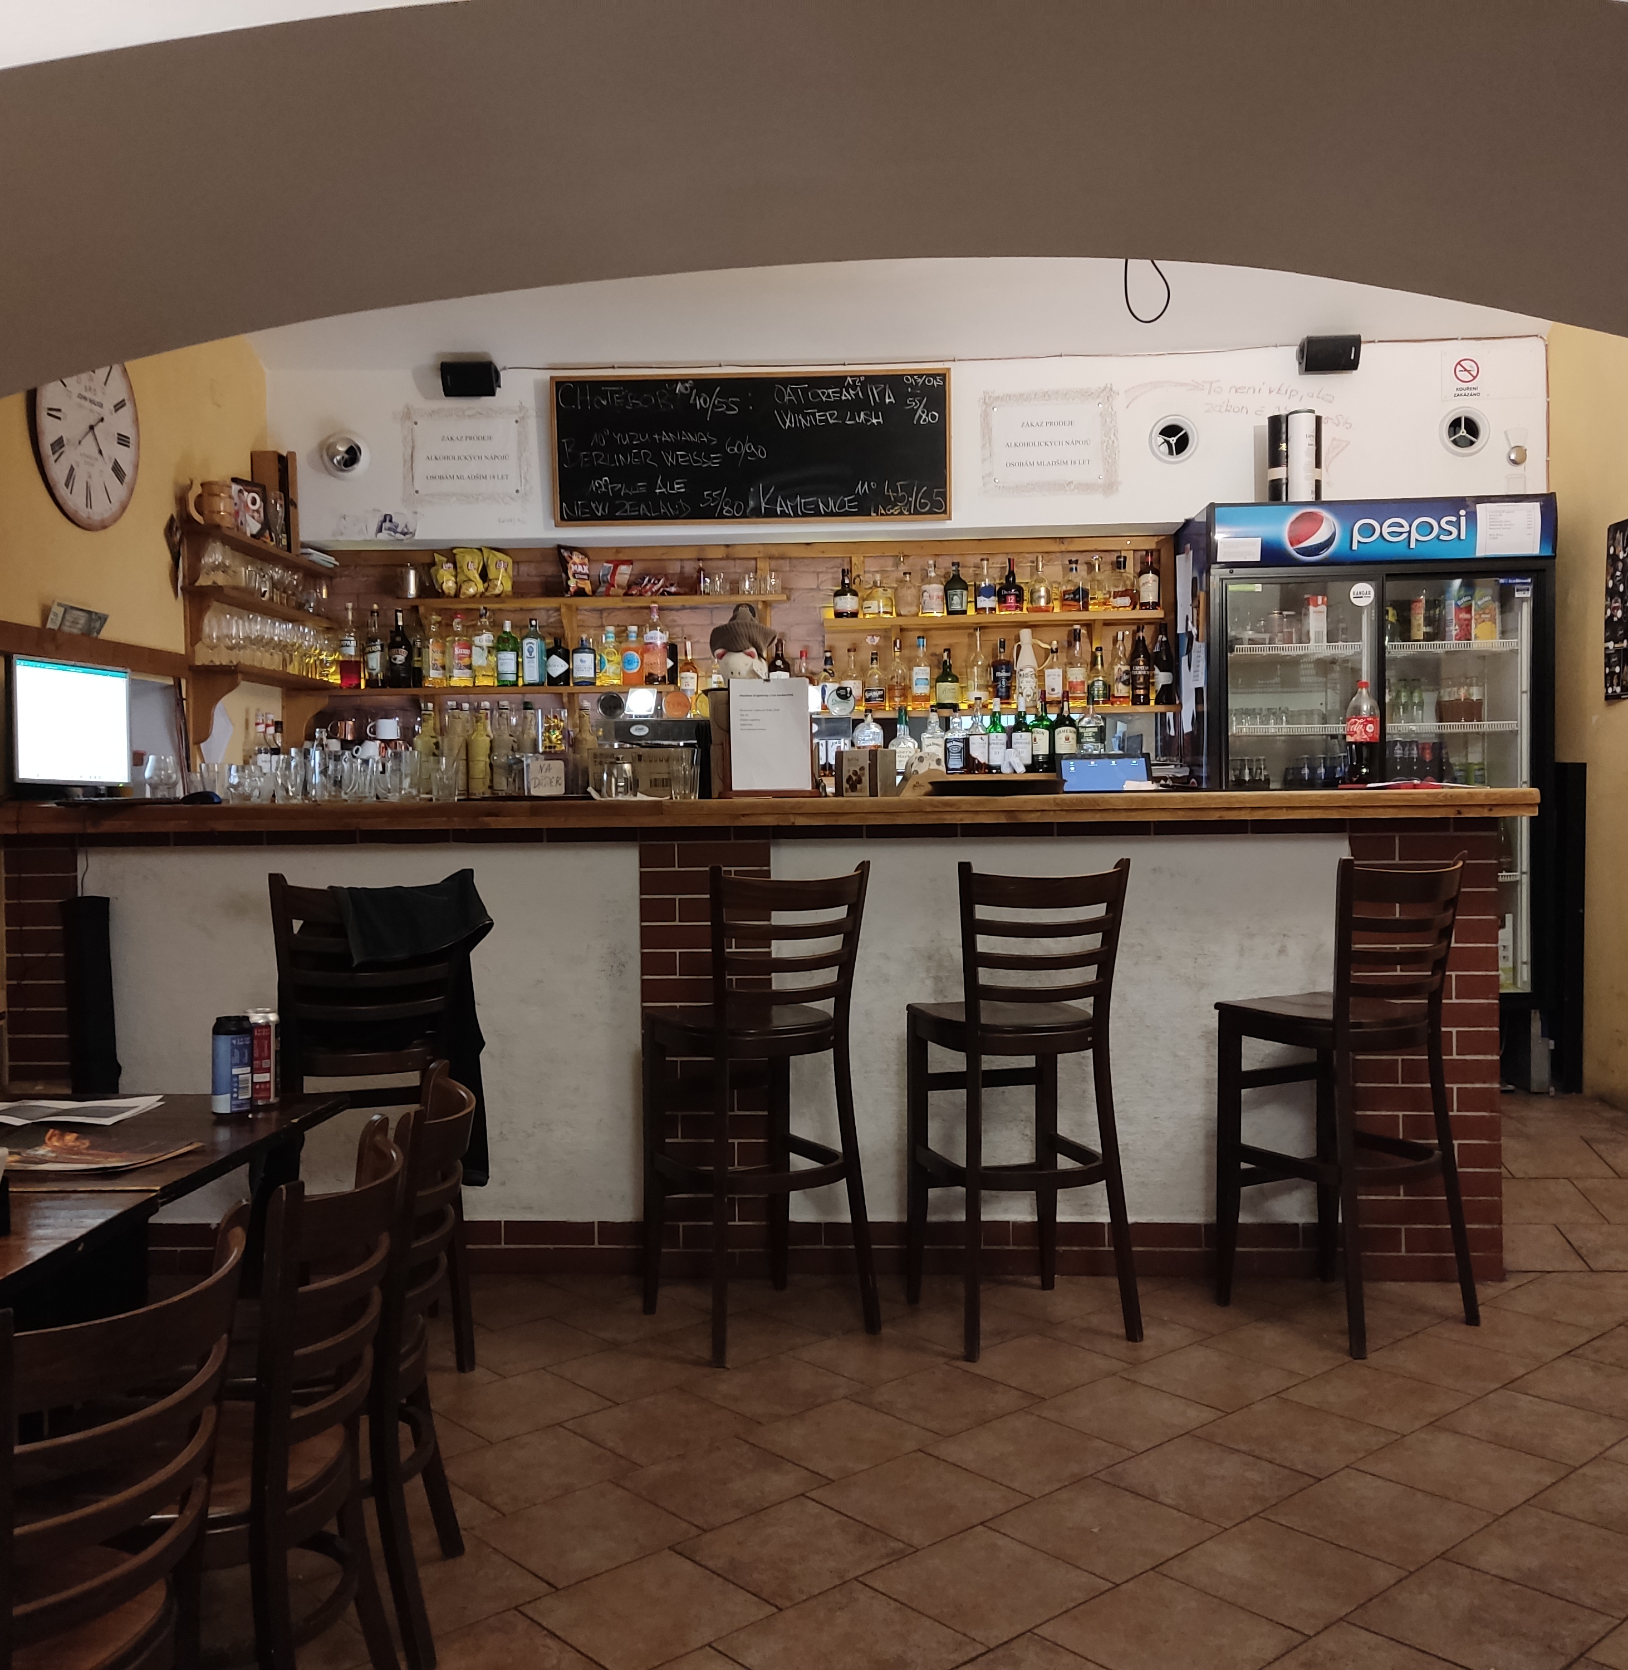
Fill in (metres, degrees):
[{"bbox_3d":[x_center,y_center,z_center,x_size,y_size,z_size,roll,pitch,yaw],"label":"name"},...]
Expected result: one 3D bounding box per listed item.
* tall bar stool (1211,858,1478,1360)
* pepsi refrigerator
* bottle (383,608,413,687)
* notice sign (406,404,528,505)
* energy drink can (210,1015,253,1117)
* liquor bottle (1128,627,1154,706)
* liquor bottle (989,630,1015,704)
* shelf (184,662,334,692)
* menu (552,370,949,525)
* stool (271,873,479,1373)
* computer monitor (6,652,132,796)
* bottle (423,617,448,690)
[{"bbox_3d":[1.293,0.618,3.969,0.450,1.135,0.485,-1,1,-31],"label":"tall bar stool"},{"bbox_3d":[1.938,-0.150,5.768,1.180,1.975,0.700,-1,1,4],"label":"pepsi refrigerator"},{"bbox_3d":[-1.667,-0.752,6.493,0.091,0.318,0.091,-1,1,3],"label":"bottle"},{"bbox_3d":[-1.373,-1.503,6.355,0.488,0.399,0.015,-1,1,3],"label":"notice sign"},{"bbox_3d":[-0.989,0.393,2.734,0.066,0.168,0.066,-1,1,0],"label":"energy drink can"},{"bbox_3d":[1.290,-0.667,6.339,0.081,0.312,0.081,-1,1,3],"label":"liquor bottle"},{"bbox_3d":[0.704,-0.615,6.015,0.085,0.255,0.080,-1,1,2],"label":"liquor bottle"},{"bbox_3d":[-1.947,-0.554,5.675,0.160,0.030,0.780,-1,1,9],"label":"shelf"},{"bbox_3d":[-0.231,-1.430,5.937,1.475,0.550,0.025,-1,1,2],"label":"menu"},{"bbox_3d":[-1.023,0.646,3.836,0.450,1.130,0.500,-1,1,-8],"label":"stool"},{"bbox_3d":[-2.124,-0.299,4.617,0.160,0.390,0.450,0,1,17],"label":"computer monitor"},{"bbox_3d":[-1.525,-0.742,6.486,0.085,0.298,0.085,-1,1,3],"label":"bottle"}]

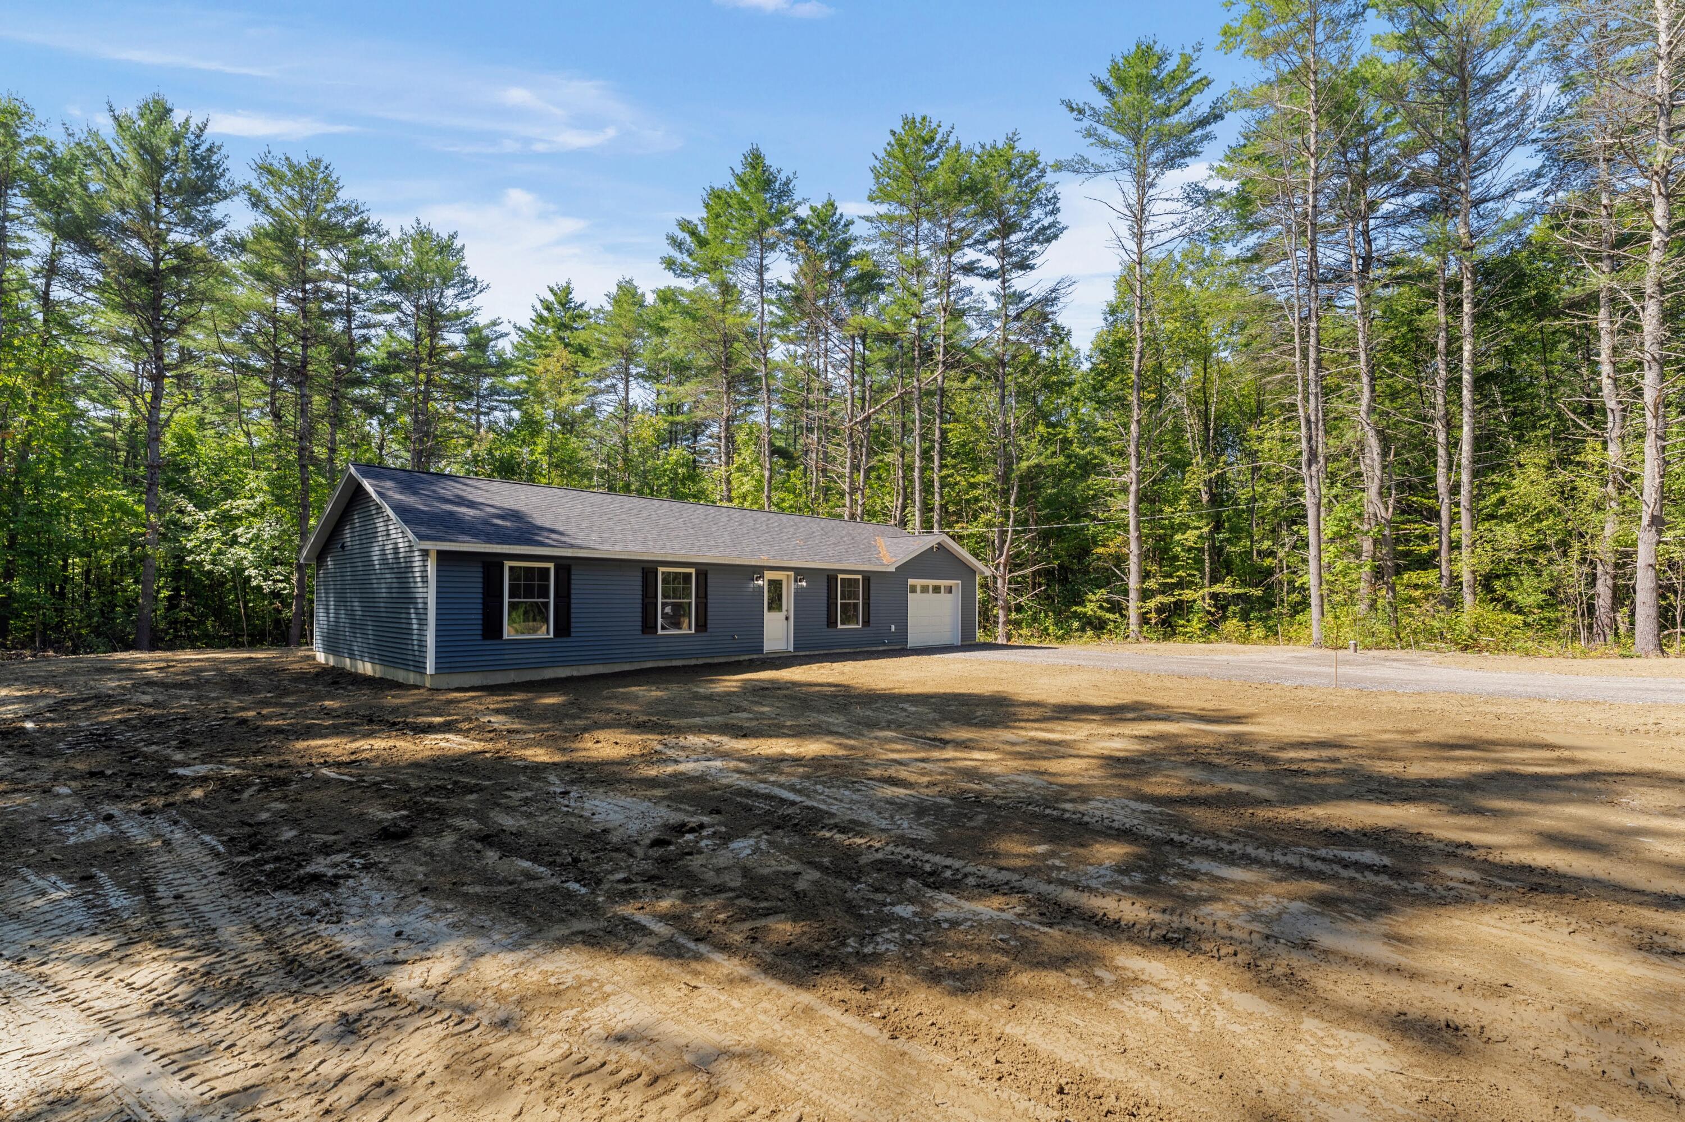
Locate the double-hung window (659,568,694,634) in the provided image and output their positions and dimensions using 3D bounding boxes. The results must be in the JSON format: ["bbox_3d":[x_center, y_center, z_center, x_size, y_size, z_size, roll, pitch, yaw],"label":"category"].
[{"bbox_3d":[-3.927,0.935,17.655,0.100,1.541,1.018,-3,-4,44],"label":"double-hung window"}]

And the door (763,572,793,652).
[{"bbox_3d":[-1.710,1.355,19.935,0.130,2.161,1.040,-3,-4,44],"label":"door"}]

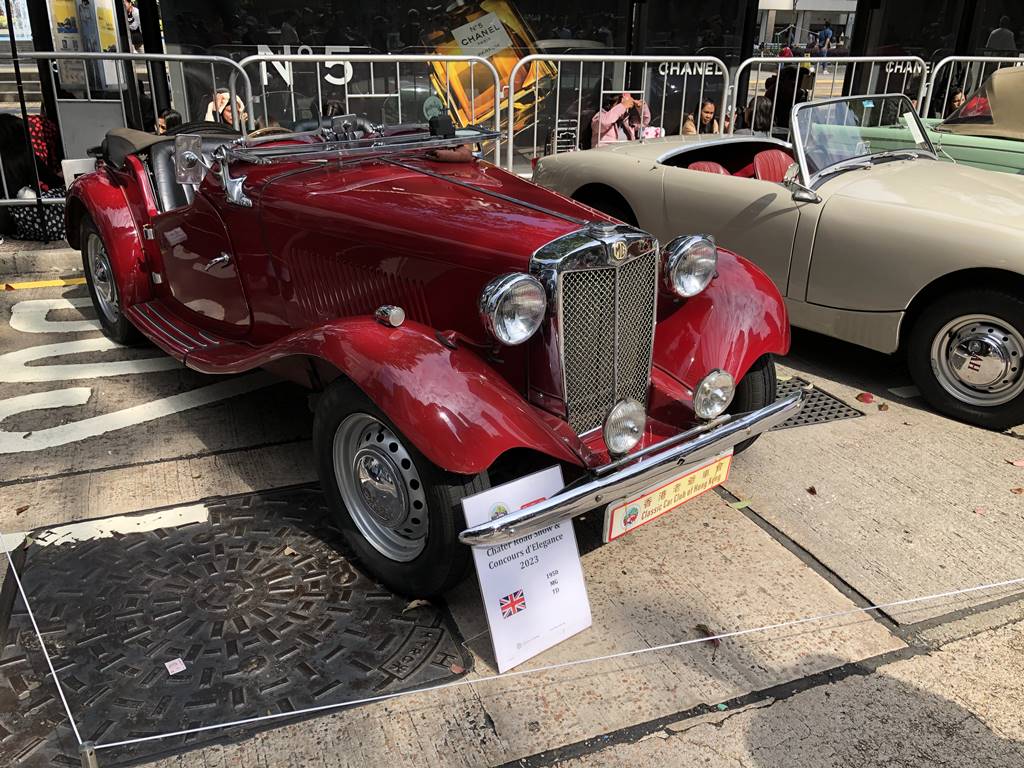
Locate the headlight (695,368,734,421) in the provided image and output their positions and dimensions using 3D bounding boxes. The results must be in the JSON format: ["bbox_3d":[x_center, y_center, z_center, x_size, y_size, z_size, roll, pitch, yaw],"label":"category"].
[{"bbox_3d":[0.552,0.016,2.340,0.150,0.150,0.090,-15,29,-34],"label":"headlight"}]

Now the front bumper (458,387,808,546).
[{"bbox_3d":[0.427,0.200,2.265,1.375,0.080,0.105,-17,30,-36],"label":"front bumper"}]

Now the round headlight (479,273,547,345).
[{"bbox_3d":[-0.014,-0.200,2.060,0.182,0.182,0.160,-16,29,-36],"label":"round headlight"}]

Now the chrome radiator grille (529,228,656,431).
[{"bbox_3d":[0.244,-0.155,2.307,0.385,0.575,0.145,-17,26,-35],"label":"chrome radiator grille"}]

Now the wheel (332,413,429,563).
[{"bbox_3d":[-0.309,0.257,2.171,0.130,0.411,0.411,-20,31,-41],"label":"wheel"}]

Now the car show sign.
[{"bbox_3d":[0.042,0.452,2.063,0.300,0.430,0.020,-15,6,-35],"label":"car show sign"}]

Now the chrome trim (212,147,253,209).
[{"bbox_3d":[-0.900,-0.676,2.716,0.090,0.200,0.200,-16,29,-36],"label":"chrome trim"}]

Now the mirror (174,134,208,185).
[{"bbox_3d":[-1.053,-0.729,2.688,0.085,0.160,0.045,-6,24,-30],"label":"mirror"}]

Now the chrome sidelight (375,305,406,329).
[{"bbox_3d":[-0.308,-0.176,2.082,0.053,0.056,0.082,-17,30,-35],"label":"chrome sidelight"}]

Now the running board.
[{"bbox_3d":[-1.394,-0.222,3.431,0.220,0.068,0.650,-17,30,-36],"label":"running board"}]

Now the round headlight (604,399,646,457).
[{"bbox_3d":[0.268,0.104,2.068,0.148,0.152,0.085,-16,29,-36],"label":"round headlight"}]

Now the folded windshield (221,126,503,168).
[{"bbox_3d":[-0.463,-0.863,2.959,1.030,0.055,0.330,-18,30,-36],"label":"folded windshield"}]

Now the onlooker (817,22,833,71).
[{"bbox_3d":[10.718,-11.595,28.500,0.520,1.680,0.450,-2,23,-9],"label":"onlooker"}]

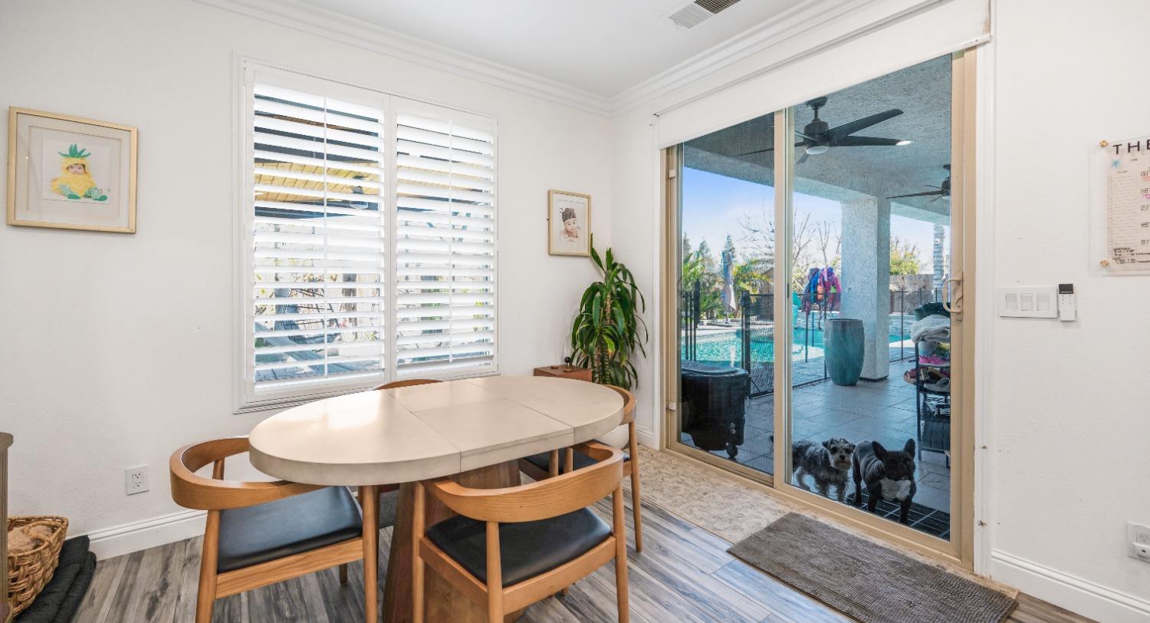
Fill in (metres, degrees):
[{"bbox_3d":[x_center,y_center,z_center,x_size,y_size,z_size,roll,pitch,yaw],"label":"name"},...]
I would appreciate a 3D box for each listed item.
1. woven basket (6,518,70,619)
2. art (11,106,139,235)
[{"bbox_3d":[-2.201,0.961,1.597,0.470,0.250,0.400,-1,2,-36],"label":"woven basket"},{"bbox_3d":[-2.211,-0.612,1.976,0.400,0.495,0.030,-1,2,-36],"label":"art"}]

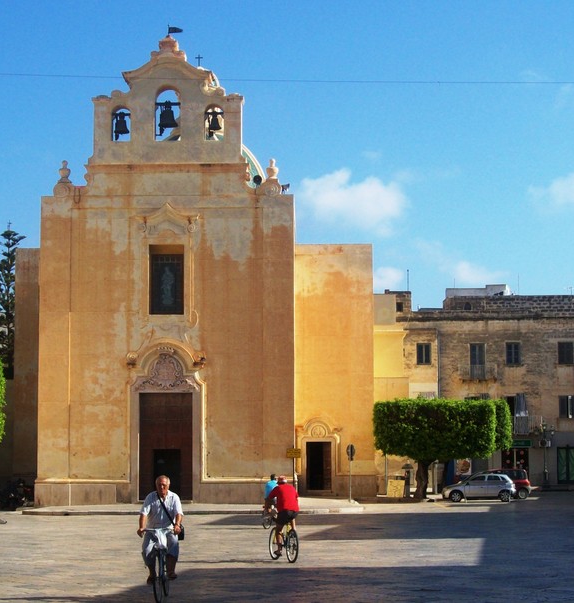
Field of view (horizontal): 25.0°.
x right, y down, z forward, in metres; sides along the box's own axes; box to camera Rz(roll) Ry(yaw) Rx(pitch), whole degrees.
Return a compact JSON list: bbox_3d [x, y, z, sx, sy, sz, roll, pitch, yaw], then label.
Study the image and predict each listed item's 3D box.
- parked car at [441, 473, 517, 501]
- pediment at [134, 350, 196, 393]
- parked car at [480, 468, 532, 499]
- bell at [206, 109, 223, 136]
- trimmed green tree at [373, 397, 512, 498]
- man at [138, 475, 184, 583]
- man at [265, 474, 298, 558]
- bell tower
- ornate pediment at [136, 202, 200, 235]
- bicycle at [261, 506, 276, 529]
[{"bbox_3d":[9.867,9.586,66.720,3.800,1.440,1.660,0,-7,-3],"label":"parked car"},{"bbox_3d":[-5.449,3.176,58.584,2.927,1.894,0.400,0,-7,0],"label":"pediment"},{"bbox_3d":[11.500,10.040,71.300,3.800,1.620,1.750,-1,-7,5],"label":"parked car"},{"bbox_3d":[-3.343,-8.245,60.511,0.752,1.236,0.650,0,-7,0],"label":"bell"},{"bbox_3d":[8.036,7.585,66.579,6.900,5.186,5.000,0,-7,0],"label":"trimmed green tree"},{"bbox_3d":[-1.703,3.059,17.450,0.620,1.435,0.850,0,-7,3],"label":"man"},{"bbox_3d":[-0.059,4.232,25.567,0.540,1.606,0.850,3,-8,-19],"label":"man"},{"bbox_3d":[-5.641,-9.045,60.792,7.336,6.593,1.200,0,-7,0],"label":"bell tower"},{"bbox_3d":[-5.419,-3.737,59.491,2.835,1.512,0.400,0,-7,0],"label":"ornate pediment"},{"bbox_3d":[-0.373,6.361,39.173,0.550,1.020,1.680,-3,-8,24],"label":"bicycle"}]

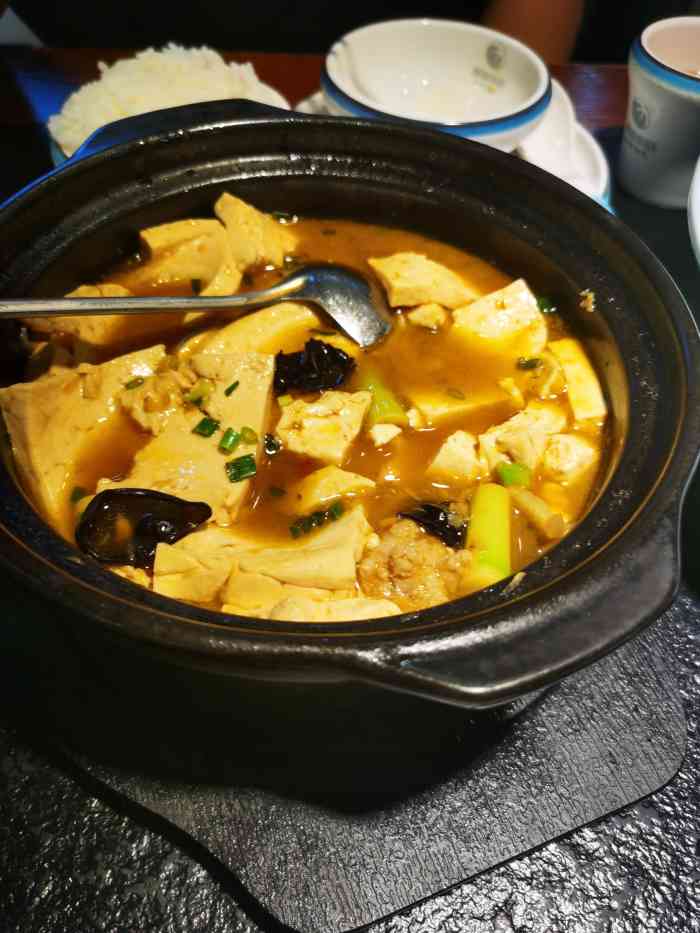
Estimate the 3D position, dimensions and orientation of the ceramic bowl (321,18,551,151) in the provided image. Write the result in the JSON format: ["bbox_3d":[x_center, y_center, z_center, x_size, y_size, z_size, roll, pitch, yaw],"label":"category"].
[{"bbox_3d":[0.046,-0.192,0.400,0.117,0.053,0.117,2,53,0],"label":"ceramic bowl"}]

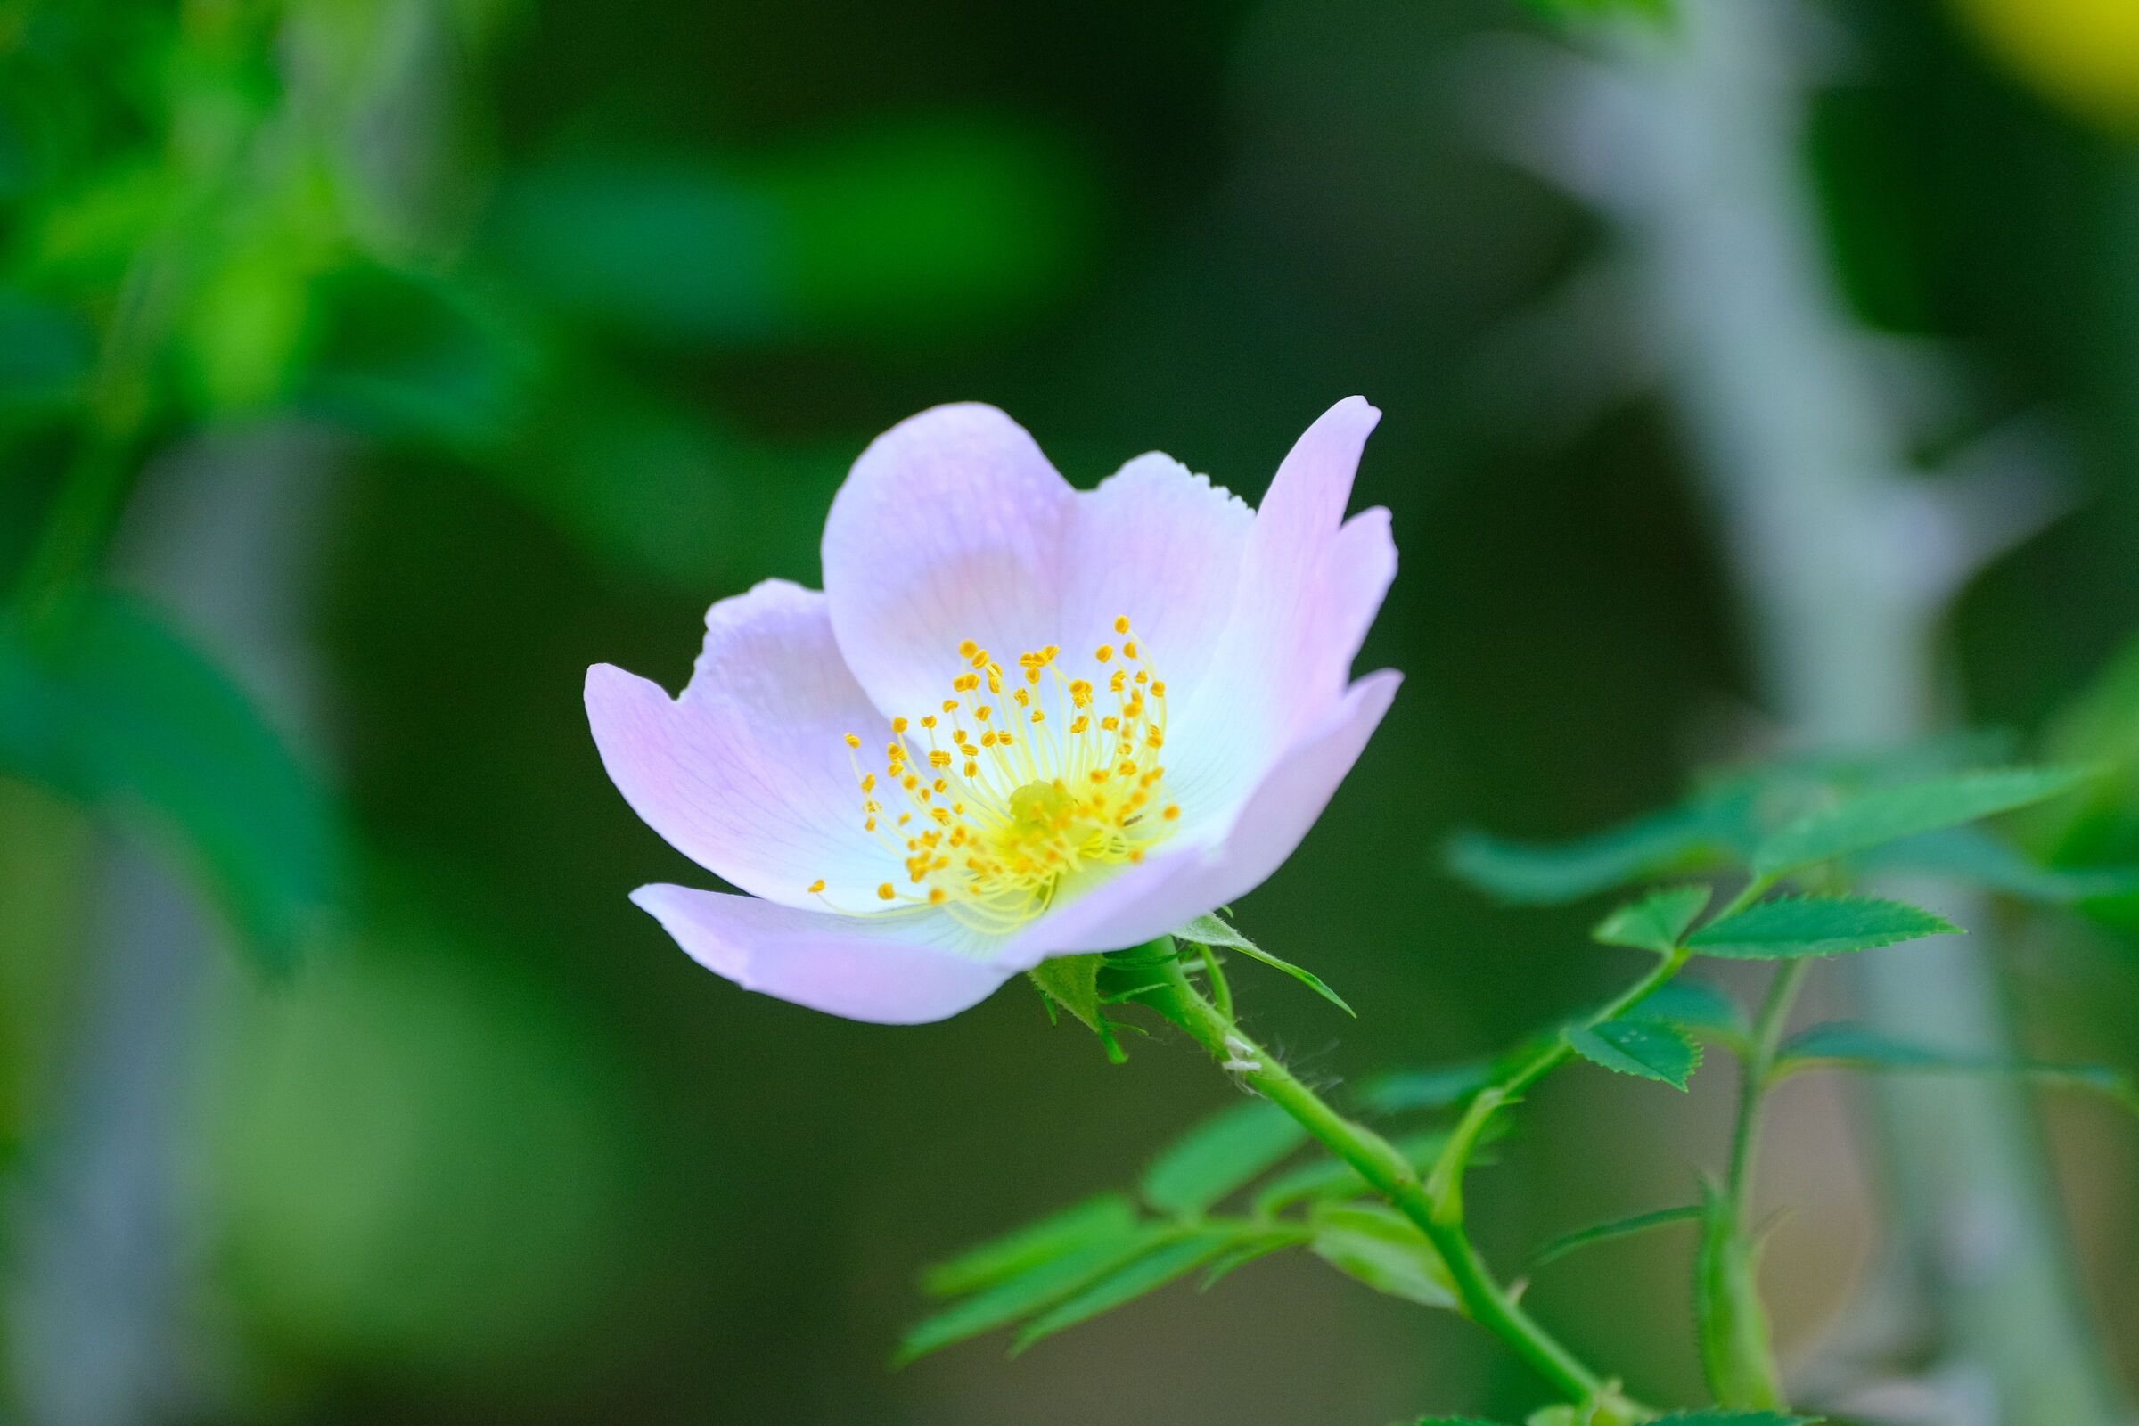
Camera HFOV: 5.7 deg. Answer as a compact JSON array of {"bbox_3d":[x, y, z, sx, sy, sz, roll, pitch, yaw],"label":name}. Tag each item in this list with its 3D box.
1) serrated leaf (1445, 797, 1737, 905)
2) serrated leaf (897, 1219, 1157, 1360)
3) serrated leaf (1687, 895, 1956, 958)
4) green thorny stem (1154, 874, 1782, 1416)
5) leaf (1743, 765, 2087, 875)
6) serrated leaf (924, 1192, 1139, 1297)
[{"bbox_3d":[0.035,0.009,1.440,0.019,0.004,0.011,-7,12,0],"label":"serrated leaf"},{"bbox_3d":[-0.003,0.038,1.400,0.019,0.002,0.009,-25,4,12],"label":"serrated leaf"},{"bbox_3d":[0.049,0.014,1.380,0.017,0.002,0.009,-1,13,0],"label":"serrated leaf"},{"bbox_3d":[0.026,0.028,1.383,0.041,0.033,0.015,0,10,0],"label":"green thorny stem"},{"bbox_3d":[0.056,0.007,1.397,0.025,0.002,0.011,-13,14,-24],"label":"leaf"},{"bbox_3d":[-0.003,0.035,1.408,0.015,0.002,0.009,-21,6,15],"label":"serrated leaf"}]

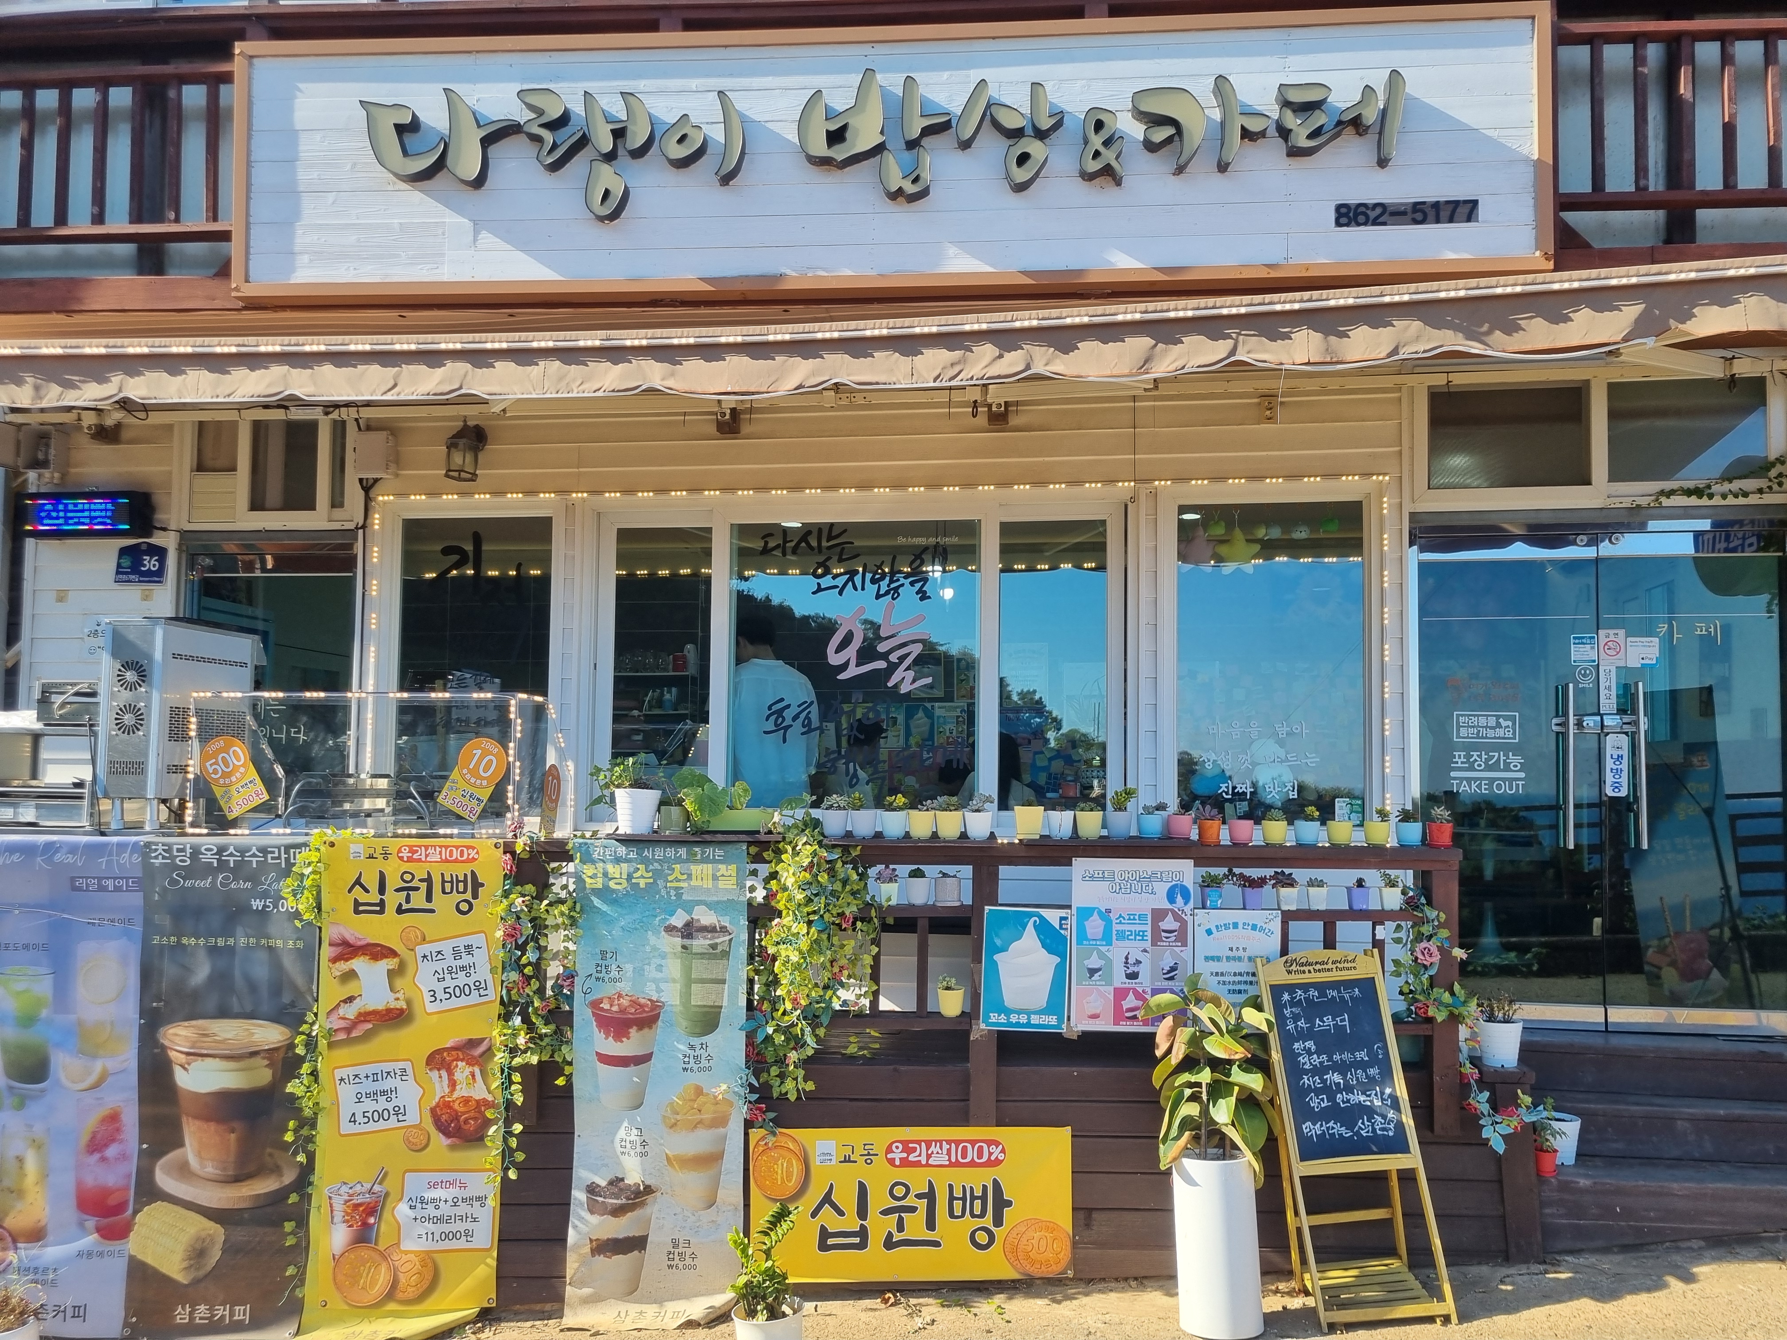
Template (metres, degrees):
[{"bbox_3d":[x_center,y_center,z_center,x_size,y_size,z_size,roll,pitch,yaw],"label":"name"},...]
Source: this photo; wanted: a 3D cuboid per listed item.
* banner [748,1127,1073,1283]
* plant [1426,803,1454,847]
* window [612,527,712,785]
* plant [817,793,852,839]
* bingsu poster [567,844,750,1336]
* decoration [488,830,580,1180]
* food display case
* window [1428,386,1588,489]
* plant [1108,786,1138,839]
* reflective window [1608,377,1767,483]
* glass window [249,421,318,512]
[{"bbox_3d":[0.061,1.829,4.590,1.100,0.520,0.030,0,-3,1],"label":"banner"},{"bbox_3d":[1.905,0.542,4.680,0.092,0.152,0.092,1,-4,0],"label":"plant"},{"bbox_3d":[-1.038,-0.047,6.050,0.470,1.200,0.050,0,-3,8],"label":"window"},{"bbox_3d":[-0.207,0.519,4.750,0.120,0.163,0.115,1,-3,1],"label":"plant"},{"bbox_3d":[-0.791,1.371,4.500,0.600,1.600,0.060,0,-5,0],"label":"bingsu poster"},{"bbox_3d":[-1.214,1.118,4.550,0.290,1.170,0.200,1,-4,0],"label":"decoration"},{"bbox_3d":[-1.942,0.352,5.151,1.179,0.500,0.630,0,-3,3],"label":"food display case"},{"bbox_3d":[2.547,-0.963,5.570,0.620,0.410,0.050,0,-4,9],"label":"window"},{"bbox_3d":[0.792,0.497,4.651,0.105,0.184,0.095,0,-3,3],"label":"plant"},{"bbox_3d":[3.205,-0.968,5.420,0.605,0.415,0.050,0,-3,8],"label":"reflective window"},{"bbox_3d":[-2.909,-0.971,6.400,0.335,0.430,0.050,0,-4,9],"label":"glass window"}]

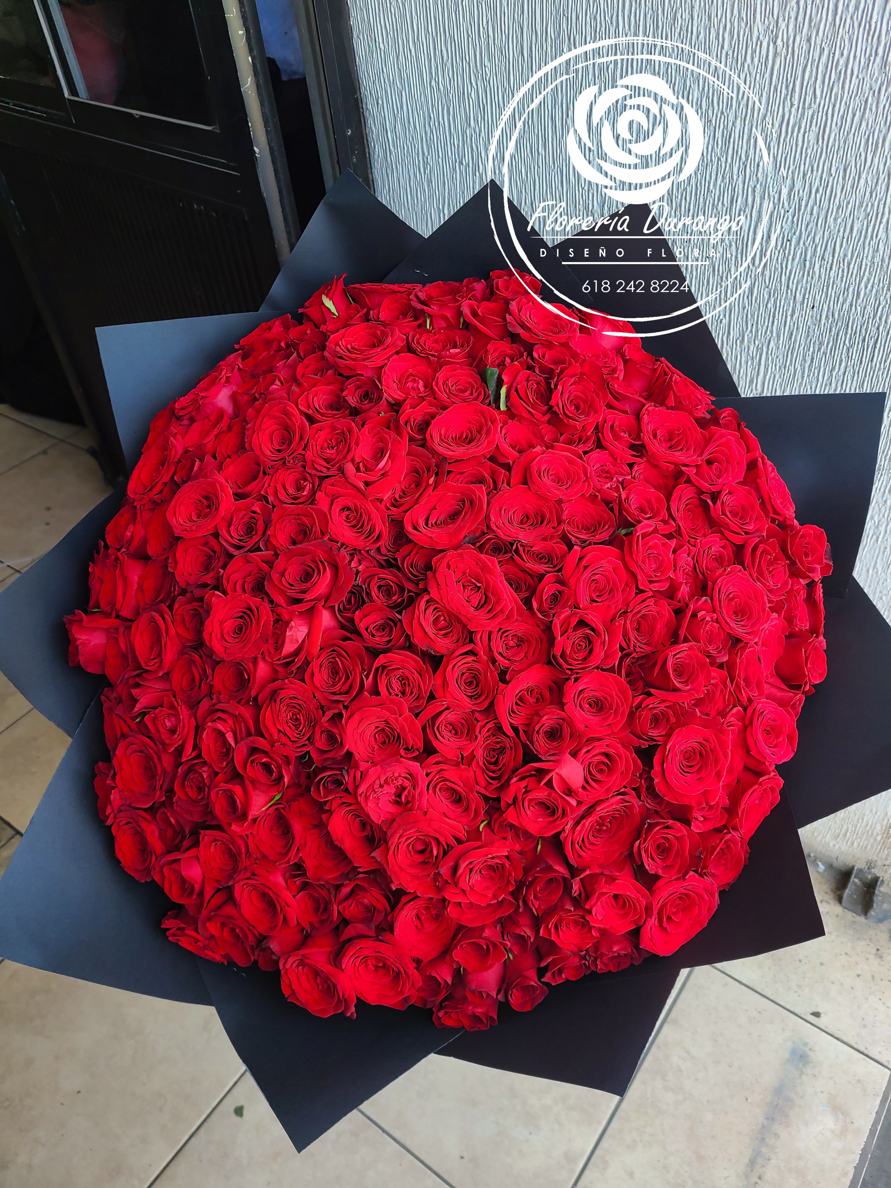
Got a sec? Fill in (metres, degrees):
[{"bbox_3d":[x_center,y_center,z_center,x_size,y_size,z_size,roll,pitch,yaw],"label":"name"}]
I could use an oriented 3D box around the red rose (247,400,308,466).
[{"bbox_3d":[-0.158,-0.152,0.855,0.060,0.045,0.060,5,85,13],"label":"red rose"}]

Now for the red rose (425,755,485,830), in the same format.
[{"bbox_3d":[0.007,0.182,0.810,0.066,0.051,0.066,0,74,-3],"label":"red rose"}]

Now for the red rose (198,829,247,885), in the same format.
[{"bbox_3d":[-0.190,0.224,0.760,0.046,0.046,0.036,0,0,9],"label":"red rose"}]

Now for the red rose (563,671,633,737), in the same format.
[{"bbox_3d":[0.138,0.103,0.820,0.062,0.049,0.062,0,75,1],"label":"red rose"}]

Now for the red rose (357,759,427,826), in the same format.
[{"bbox_3d":[-0.048,0.178,0.800,0.060,0.060,0.044,-4,0,3],"label":"red rose"}]

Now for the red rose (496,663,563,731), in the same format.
[{"bbox_3d":[0.068,0.084,0.726,0.055,0.044,0.055,0,81,0],"label":"red rose"}]

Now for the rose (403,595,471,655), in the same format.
[{"bbox_3d":[-0.012,0.034,0.830,0.062,0.048,0.062,0,67,-16],"label":"rose"}]

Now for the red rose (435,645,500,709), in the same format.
[{"bbox_3d":[0.020,0.079,0.820,0.059,0.046,0.059,0,77,1],"label":"red rose"}]

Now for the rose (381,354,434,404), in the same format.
[{"bbox_3d":[-0.040,-0.226,0.936,0.057,0.042,0.057,-1,59,1],"label":"rose"}]

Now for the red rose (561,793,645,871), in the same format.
[{"bbox_3d":[0.129,0.194,0.727,0.069,0.069,0.052,0,-3,-3],"label":"red rose"}]

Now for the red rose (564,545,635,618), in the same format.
[{"bbox_3d":[0.146,-0.012,0.851,0.069,0.051,0.069,5,72,-14],"label":"red rose"}]

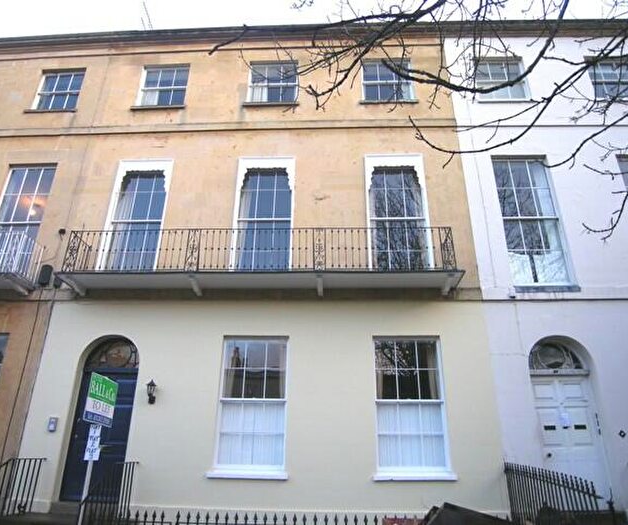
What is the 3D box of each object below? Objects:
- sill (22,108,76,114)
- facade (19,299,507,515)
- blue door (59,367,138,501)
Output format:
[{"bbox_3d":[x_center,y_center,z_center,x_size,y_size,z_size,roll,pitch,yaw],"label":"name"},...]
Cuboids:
[{"bbox_3d":[-6.307,-3.621,11.692,1.307,0.100,0.190,0,-23,3],"label":"sill"},{"bbox_3d":[-0.999,2.531,8.863,8.428,3.807,0.220,0,-23,3],"label":"facade"},{"bbox_3d":[-3.808,3.106,8.912,1.147,2.289,0.080,0,-23,3],"label":"blue door"}]

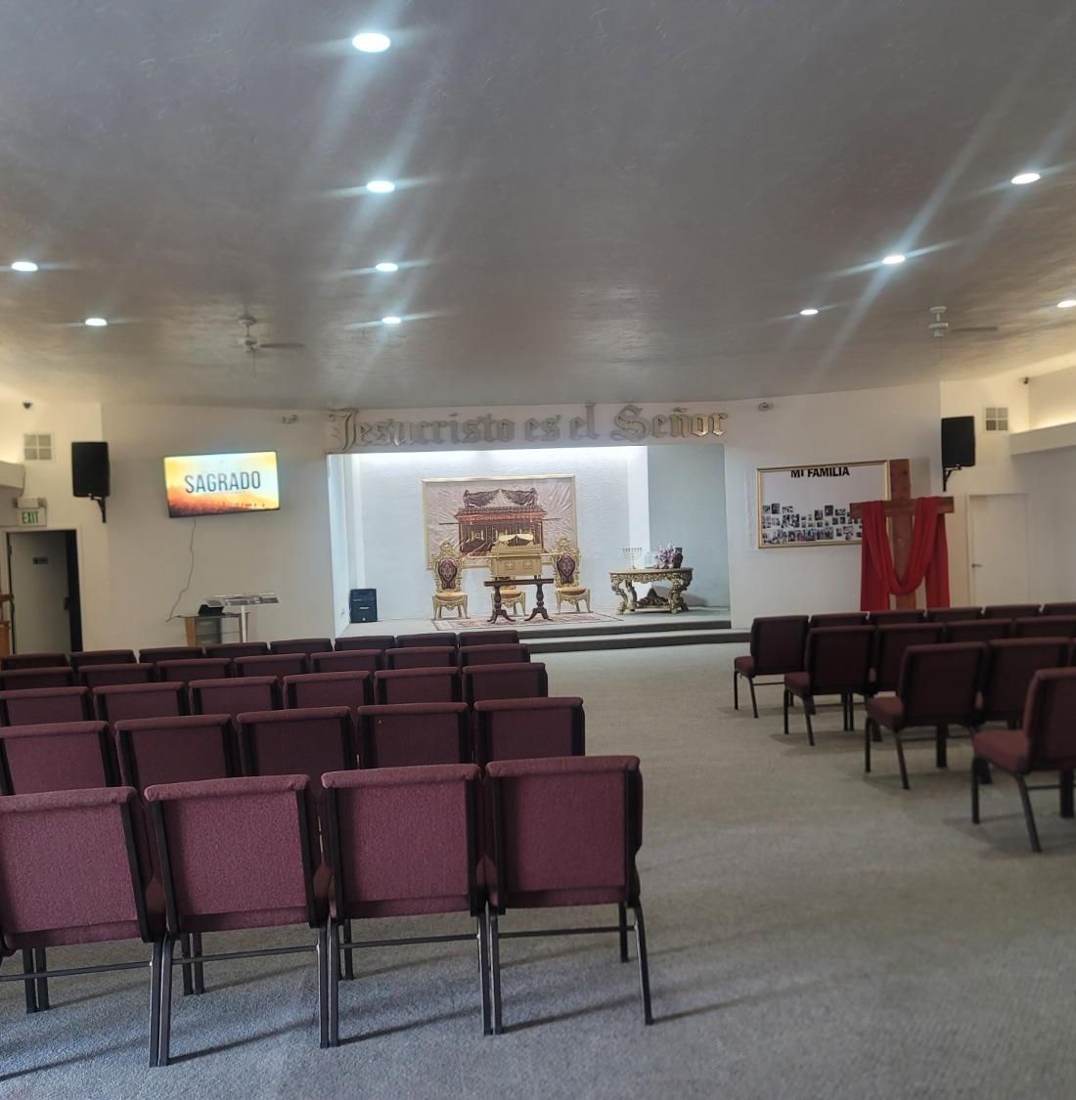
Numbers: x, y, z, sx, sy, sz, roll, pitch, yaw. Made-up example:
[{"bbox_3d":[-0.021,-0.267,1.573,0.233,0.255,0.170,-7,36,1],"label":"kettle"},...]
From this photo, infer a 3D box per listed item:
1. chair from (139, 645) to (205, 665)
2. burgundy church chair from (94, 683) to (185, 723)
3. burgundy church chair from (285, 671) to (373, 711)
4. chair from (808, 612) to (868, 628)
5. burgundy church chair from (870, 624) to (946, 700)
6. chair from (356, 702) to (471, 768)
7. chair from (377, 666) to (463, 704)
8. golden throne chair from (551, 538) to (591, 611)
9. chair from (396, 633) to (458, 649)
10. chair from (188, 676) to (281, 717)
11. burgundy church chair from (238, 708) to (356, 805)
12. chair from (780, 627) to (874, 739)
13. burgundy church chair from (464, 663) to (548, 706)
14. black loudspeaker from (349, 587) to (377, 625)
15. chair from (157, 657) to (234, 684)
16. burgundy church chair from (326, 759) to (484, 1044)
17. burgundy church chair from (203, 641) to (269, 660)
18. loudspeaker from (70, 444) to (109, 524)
[{"bbox_3d":[-2.877,1.188,8.530,0.497,0.852,0.638,-2,0,-9],"label":"chair"},{"bbox_3d":[-2.180,1.158,6.017,0.497,0.852,0.638,-2,0,-10],"label":"burgundy church chair"},{"bbox_3d":[-1.229,1.138,6.303,0.505,0.862,0.630,-2,0,-10],"label":"burgundy church chair"},{"bbox_3d":[2.524,0.964,9.175,0.497,0.852,0.638,-2,0,-4],"label":"chair"},{"bbox_3d":[2.694,0.969,7.958,0.510,0.850,0.666,-2,0,-3],"label":"burgundy church chair"},{"bbox_3d":[-0.563,1.109,4.921,0.505,0.862,0.630,-2,0,-7],"label":"chair"},{"bbox_3d":[-0.712,1.102,6.313,0.492,0.840,0.656,-2,0,-8],"label":"chair"},{"bbox_3d":[0.608,0.474,20.057,0.660,1.420,0.680,-2,0,-8],"label":"golden throne chair"},{"bbox_3d":[-0.931,1.124,9.001,0.510,0.850,0.666,-2,0,-7],"label":"chair"},{"bbox_3d":[-1.688,1.138,6.099,0.497,0.852,0.638,-2,0,-9],"label":"chair"},{"bbox_3d":[-1.038,1.110,4.786,0.497,0.852,0.638,-2,0,-6],"label":"burgundy church chair"},{"bbox_3d":[2.184,0.990,7.925,0.510,0.850,0.666,-2,0,-4],"label":"chair"},{"bbox_3d":[-0.211,1.080,6.378,0.492,0.840,0.656,-2,0,-7],"label":"burgundy church chair"},{"bbox_3d":[-3.417,1.093,20.732,0.480,0.648,0.400,-2,0,-11],"label":"black loudspeaker"},{"bbox_3d":[-2.339,1.172,7.422,0.501,0.851,0.637,-2,0,-8],"label":"chair"},{"bbox_3d":[-0.424,1.088,3.480,0.501,0.851,0.637,-2,0,-5],"label":"burgundy church chair"},{"bbox_3d":[-2.432,1.191,8.753,0.505,0.862,0.630,-2,0,-8],"label":"burgundy church chair"},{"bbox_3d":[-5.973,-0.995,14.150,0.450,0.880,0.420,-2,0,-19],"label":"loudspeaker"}]

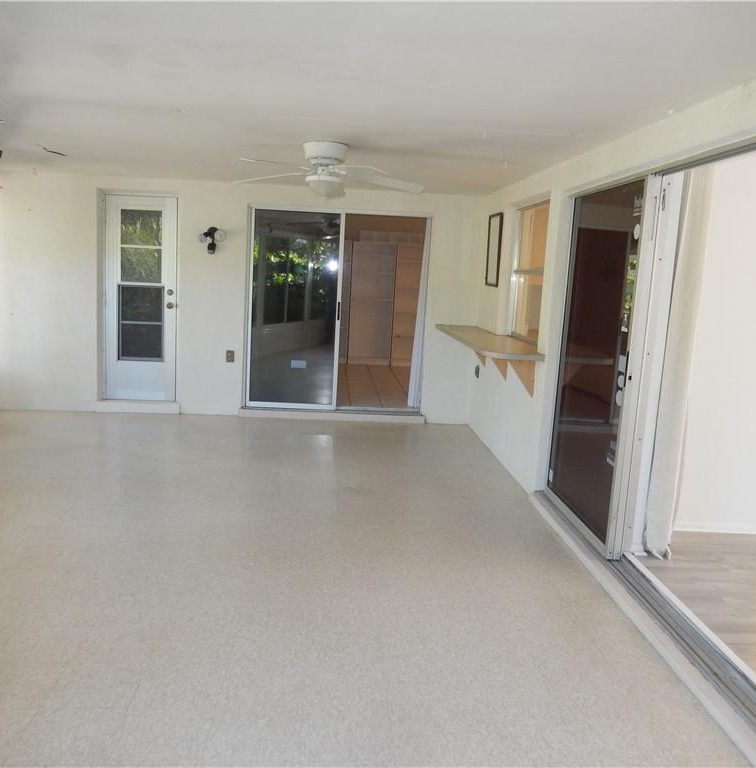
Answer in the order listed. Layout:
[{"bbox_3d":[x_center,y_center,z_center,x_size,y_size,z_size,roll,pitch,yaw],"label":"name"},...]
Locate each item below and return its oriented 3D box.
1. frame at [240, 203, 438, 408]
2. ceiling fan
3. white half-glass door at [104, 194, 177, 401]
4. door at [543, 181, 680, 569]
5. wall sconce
[{"bbox_3d":[-0.431,-0.723,7.513,1.840,2.030,0.120,3,9,-4],"label":"frame"},{"bbox_3d":[-0.332,-1.394,4.862,1.300,0.330,1.300,3,9,-4],"label":"ceiling fan"},{"bbox_3d":[-2.397,-0.836,7.481,0.711,2.060,0.050,3,9,-4],"label":"white half-glass door"},{"bbox_3d":[1.389,-0.147,4.616,0.220,2.080,1.330,3,9,-4],"label":"door"},{"bbox_3d":[-1.614,-1.400,7.216,0.275,0.253,0.180,3,9,-4],"label":"wall sconce"}]

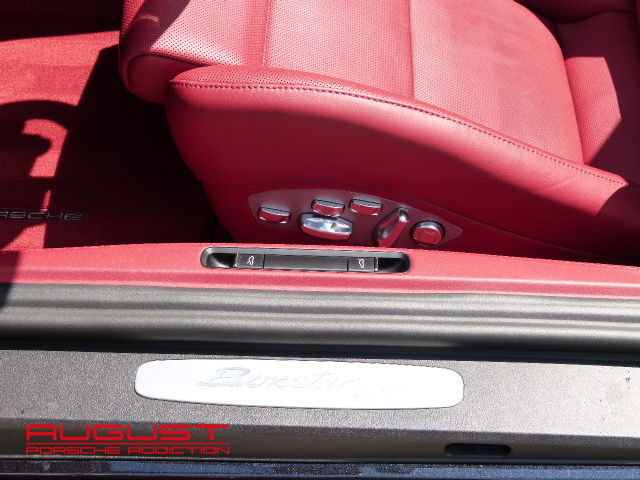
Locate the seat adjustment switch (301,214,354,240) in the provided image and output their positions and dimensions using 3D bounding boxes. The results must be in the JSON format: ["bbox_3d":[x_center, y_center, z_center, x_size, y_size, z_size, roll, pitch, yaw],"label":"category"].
[{"bbox_3d":[0.007,-0.014,1.175,0.055,0.015,0.017,8,46,-8],"label":"seat adjustment switch"}]

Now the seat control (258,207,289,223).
[{"bbox_3d":[-0.050,-0.028,1.180,0.033,0.011,0.008,7,47,-7],"label":"seat control"}]

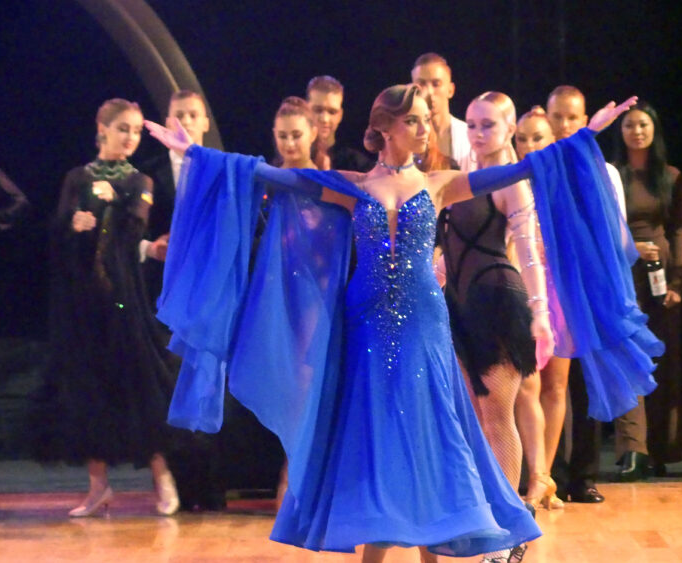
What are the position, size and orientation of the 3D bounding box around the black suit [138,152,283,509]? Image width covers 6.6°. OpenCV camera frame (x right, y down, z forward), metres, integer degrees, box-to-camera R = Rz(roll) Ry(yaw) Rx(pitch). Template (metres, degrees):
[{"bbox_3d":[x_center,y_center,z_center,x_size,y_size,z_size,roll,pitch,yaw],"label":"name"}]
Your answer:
[{"bbox_3d":[-0.607,0.207,25.100,0.530,1.500,0.380,0,1,3],"label":"black suit"}]

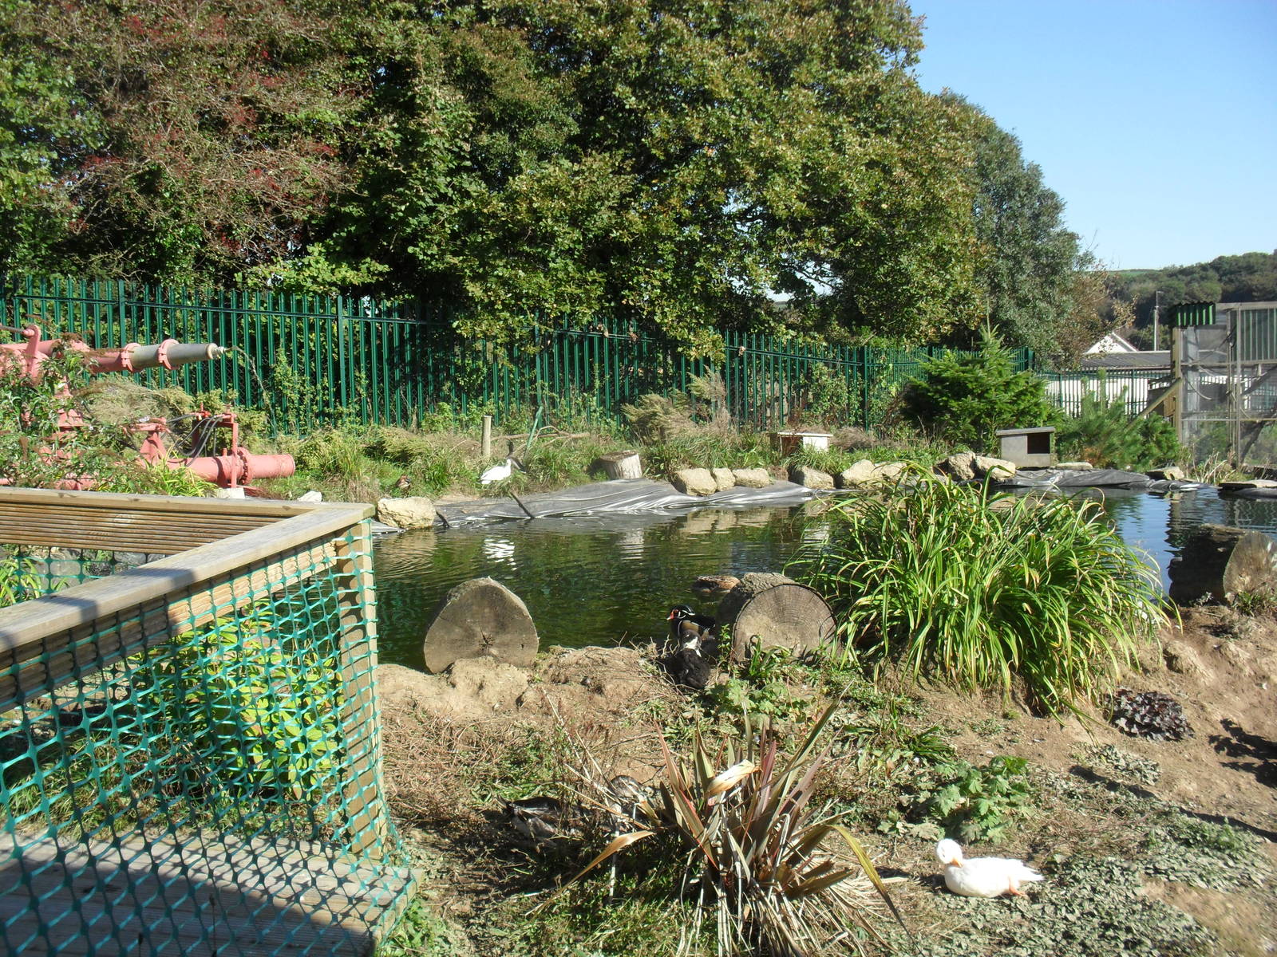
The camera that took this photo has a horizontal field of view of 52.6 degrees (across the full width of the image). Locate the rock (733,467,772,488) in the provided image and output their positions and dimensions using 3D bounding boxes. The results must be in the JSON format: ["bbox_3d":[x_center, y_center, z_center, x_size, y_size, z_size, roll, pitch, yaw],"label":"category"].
[{"bbox_3d":[1.414,-0.012,16.050,0.480,0.260,0.340,-1,4,0],"label":"rock"}]

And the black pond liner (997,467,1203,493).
[{"bbox_3d":[5.965,0.019,16.800,2.550,0.260,0.950,0,4,21],"label":"black pond liner"}]

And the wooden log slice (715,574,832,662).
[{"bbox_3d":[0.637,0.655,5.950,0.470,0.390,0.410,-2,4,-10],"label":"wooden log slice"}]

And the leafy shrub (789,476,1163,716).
[{"bbox_3d":[1.477,0.500,5.750,1.520,0.950,1.200,0,5,0],"label":"leafy shrub"}]

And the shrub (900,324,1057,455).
[{"bbox_3d":[4.891,-1.279,18.700,2.100,1.780,2.000,-1,4,0],"label":"shrub"}]

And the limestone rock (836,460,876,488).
[{"bbox_3d":[2.756,-0.063,16.400,0.500,0.350,0.400,-1,4,0],"label":"limestone rock"}]

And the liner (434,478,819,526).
[{"bbox_3d":[-0.122,0.153,13.700,4.500,0.350,1.200,-3,6,-30],"label":"liner"}]

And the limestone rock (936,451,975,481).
[{"bbox_3d":[4.356,-0.164,17.700,0.530,0.380,0.420,-1,3,11],"label":"limestone rock"}]

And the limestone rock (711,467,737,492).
[{"bbox_3d":[1.060,0.012,16.050,0.330,0.310,0.370,-1,4,0],"label":"limestone rock"}]

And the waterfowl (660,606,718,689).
[{"bbox_3d":[0.224,0.755,5.750,0.250,0.320,0.190,-3,4,-24],"label":"waterfowl"}]

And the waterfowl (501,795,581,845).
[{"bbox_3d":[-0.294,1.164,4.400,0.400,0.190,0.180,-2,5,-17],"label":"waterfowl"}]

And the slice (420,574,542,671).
[{"bbox_3d":[-0.736,0.690,6.050,0.510,0.420,0.320,-2,3,-12],"label":"slice"}]

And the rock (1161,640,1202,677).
[{"bbox_3d":[2.527,0.837,6.000,0.190,0.150,0.170,0,5,0],"label":"rock"}]

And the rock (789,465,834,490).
[{"bbox_3d":[2.319,-0.007,17.300,0.560,0.340,0.420,-1,3,11],"label":"rock"}]

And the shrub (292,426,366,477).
[{"bbox_3d":[-3.194,-0.274,13.400,0.780,0.550,0.720,0,5,0],"label":"shrub"}]

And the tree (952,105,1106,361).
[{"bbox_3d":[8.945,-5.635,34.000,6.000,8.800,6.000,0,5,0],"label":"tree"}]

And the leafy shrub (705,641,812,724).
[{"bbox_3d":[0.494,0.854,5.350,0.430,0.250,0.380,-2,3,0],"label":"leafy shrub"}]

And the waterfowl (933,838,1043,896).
[{"bbox_3d":[1.116,1.243,4.120,0.340,0.185,0.155,-1,5,-9],"label":"waterfowl"}]

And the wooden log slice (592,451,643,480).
[{"bbox_3d":[-0.232,-0.155,15.400,0.520,0.290,0.490,-8,10,0],"label":"wooden log slice"}]

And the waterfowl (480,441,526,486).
[{"bbox_3d":[-1.629,-0.180,15.500,0.540,0.520,0.260,-1,3,12],"label":"waterfowl"}]

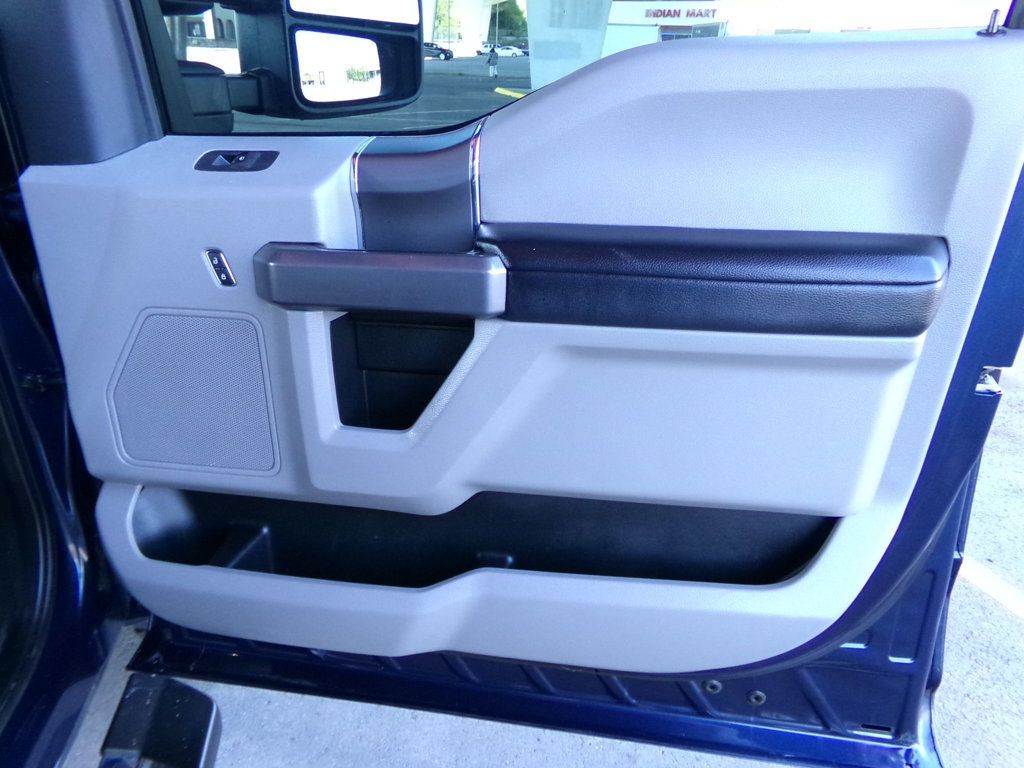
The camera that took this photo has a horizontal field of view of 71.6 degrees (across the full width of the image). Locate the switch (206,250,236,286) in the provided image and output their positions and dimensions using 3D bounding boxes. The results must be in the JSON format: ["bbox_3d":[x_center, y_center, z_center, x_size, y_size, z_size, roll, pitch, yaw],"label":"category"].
[{"bbox_3d":[-0.324,-0.128,0.791,0.029,0.042,0.011,3,26,6],"label":"switch"}]

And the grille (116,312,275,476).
[{"bbox_3d":[-0.396,0.014,0.869,0.202,0.205,0.016,3,26,6],"label":"grille"}]

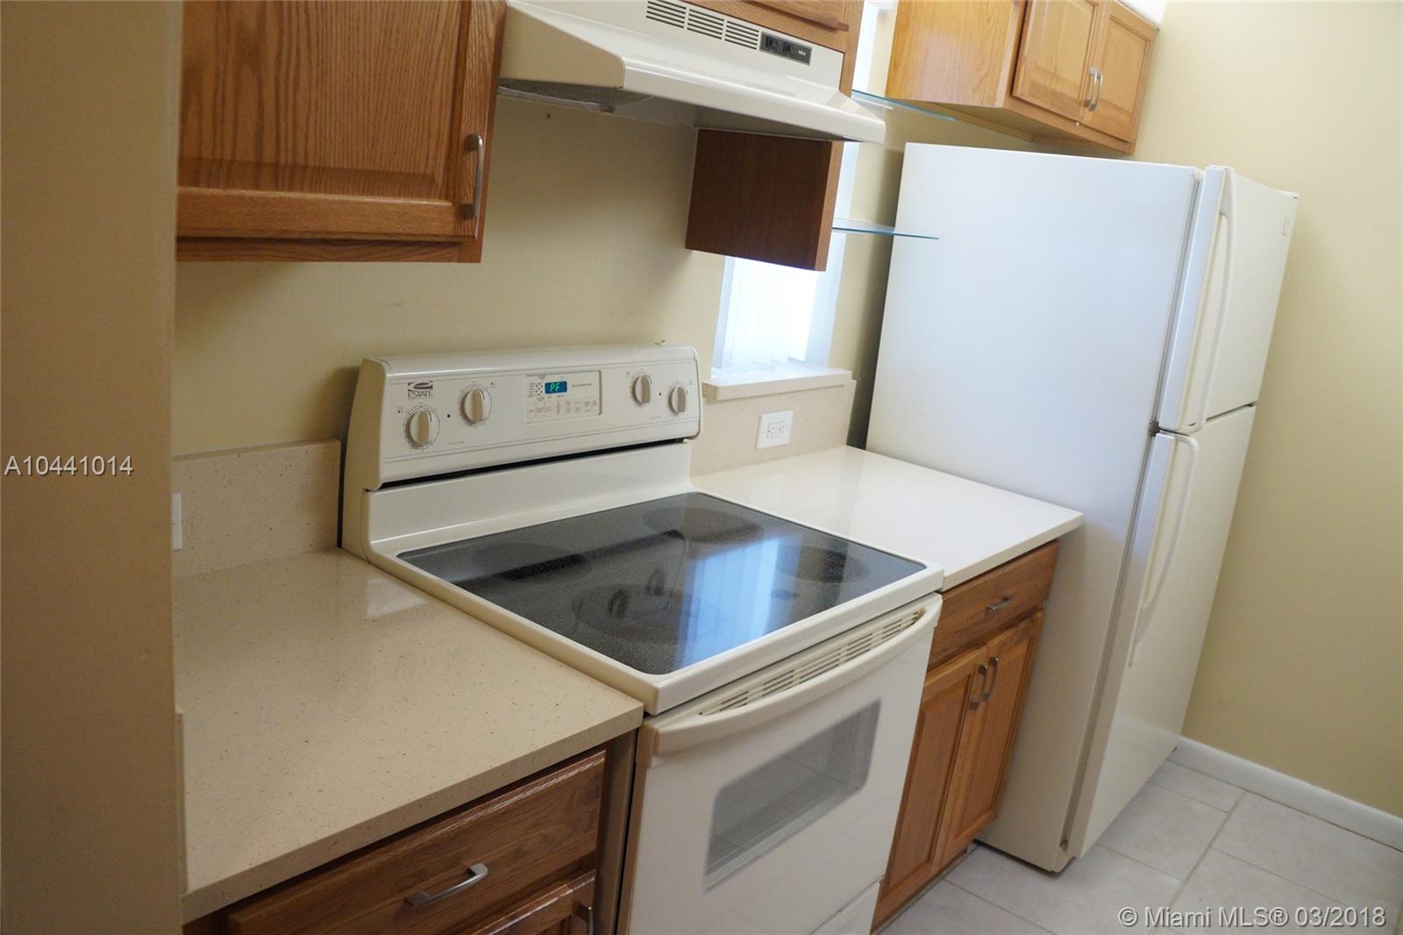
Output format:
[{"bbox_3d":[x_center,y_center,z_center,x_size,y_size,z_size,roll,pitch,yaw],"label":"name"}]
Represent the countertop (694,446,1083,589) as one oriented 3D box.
[{"bbox_3d":[0.390,0.087,2.262,0.659,0.034,0.693,17,18,38],"label":"countertop"}]

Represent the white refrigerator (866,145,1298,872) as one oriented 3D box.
[{"bbox_3d":[0.946,0.070,2.771,0.764,1.661,0.778,17,18,38],"label":"white refrigerator"}]

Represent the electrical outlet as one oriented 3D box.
[{"bbox_3d":[0.176,-0.086,2.463,0.010,0.081,0.125,17,18,38],"label":"electrical outlet"}]

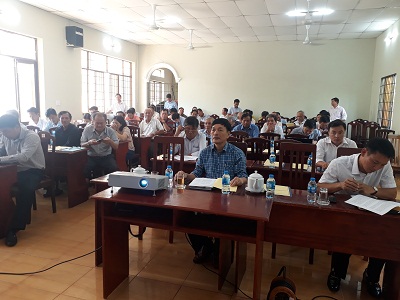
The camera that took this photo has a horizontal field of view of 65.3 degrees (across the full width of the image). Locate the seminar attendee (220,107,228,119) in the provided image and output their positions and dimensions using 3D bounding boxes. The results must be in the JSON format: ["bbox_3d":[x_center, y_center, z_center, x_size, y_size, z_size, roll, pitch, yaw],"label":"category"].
[{"bbox_3d":[0.753,-0.637,9.732,0.480,1.280,0.680,9,11,42],"label":"seminar attendee"}]

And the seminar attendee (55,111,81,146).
[{"bbox_3d":[-2.092,0.047,4.766,0.500,1.260,0.780,1,8,-2],"label":"seminar attendee"}]

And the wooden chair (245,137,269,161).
[{"bbox_3d":[0.694,0.352,4.095,0.400,0.980,0.460,4,9,17],"label":"wooden chair"}]

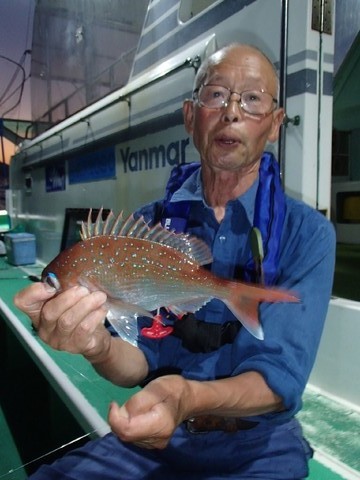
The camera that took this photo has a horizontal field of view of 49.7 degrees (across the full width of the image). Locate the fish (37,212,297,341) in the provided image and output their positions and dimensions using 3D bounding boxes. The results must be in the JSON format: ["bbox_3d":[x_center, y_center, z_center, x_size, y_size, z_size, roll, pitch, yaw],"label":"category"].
[{"bbox_3d":[-0.006,0.051,0.475,0.310,0.160,0.050,6,2,-10],"label":"fish"}]

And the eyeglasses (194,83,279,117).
[{"bbox_3d":[0.107,-0.243,0.702,0.140,0.043,0.140,11,14,11],"label":"eyeglasses"}]

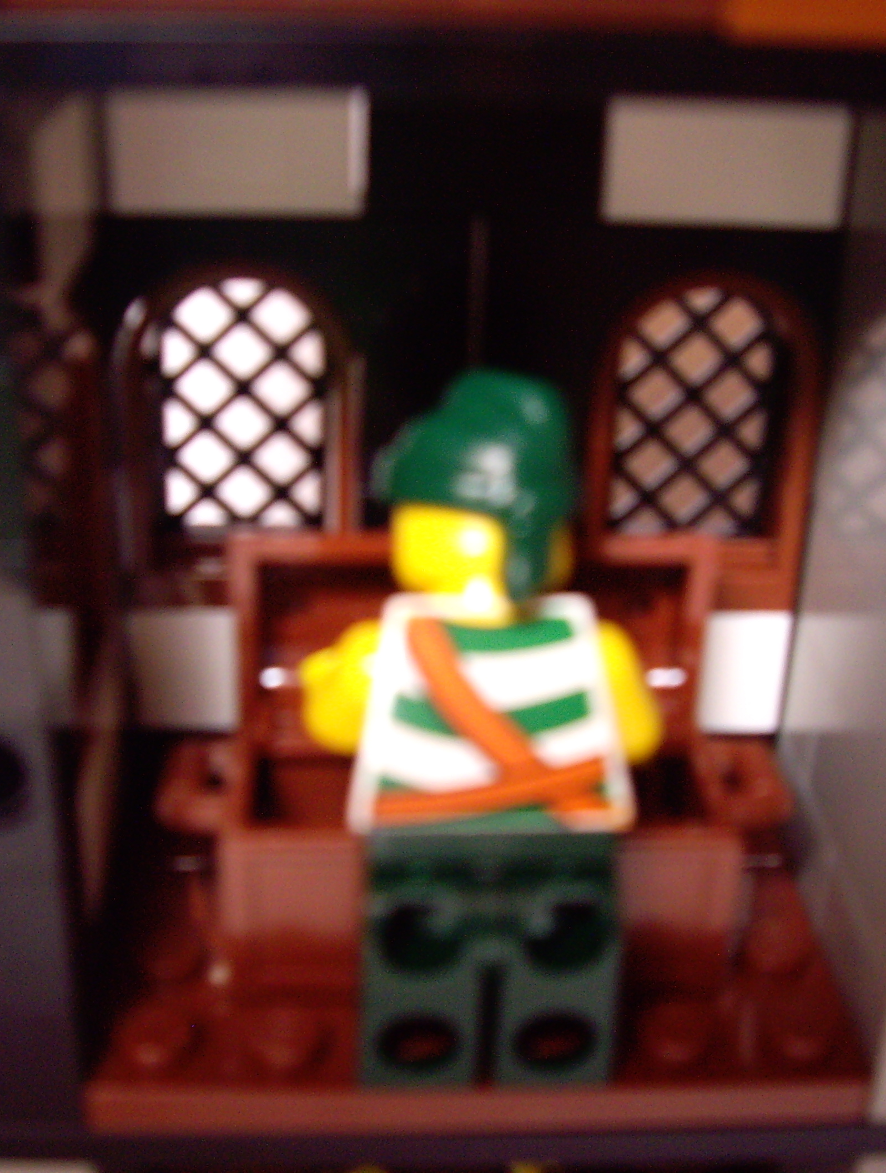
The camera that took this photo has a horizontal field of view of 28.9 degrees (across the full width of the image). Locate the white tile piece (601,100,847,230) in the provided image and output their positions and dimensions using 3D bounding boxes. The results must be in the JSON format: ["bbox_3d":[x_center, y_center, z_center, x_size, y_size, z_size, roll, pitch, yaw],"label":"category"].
[{"bbox_3d":[0.018,-0.030,0.115,0.016,0.010,0.008,0,26,-4],"label":"white tile piece"}]

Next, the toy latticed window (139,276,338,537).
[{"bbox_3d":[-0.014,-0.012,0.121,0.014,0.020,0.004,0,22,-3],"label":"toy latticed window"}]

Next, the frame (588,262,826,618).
[{"bbox_3d":[0.018,-0.011,0.124,0.016,0.026,0.008,0,26,-4],"label":"frame"}]

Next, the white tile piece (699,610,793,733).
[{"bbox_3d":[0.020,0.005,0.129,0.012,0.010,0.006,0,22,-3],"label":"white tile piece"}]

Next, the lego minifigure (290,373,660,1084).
[{"bbox_3d":[0.002,0.009,0.101,0.022,0.042,0.012,0,22,-3],"label":"lego minifigure"}]

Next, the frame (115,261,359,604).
[{"bbox_3d":[-0.014,-0.011,0.122,0.016,0.026,0.008,0,26,-4],"label":"frame"}]

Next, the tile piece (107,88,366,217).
[{"bbox_3d":[-0.014,-0.029,0.113,0.016,0.009,0.006,0,22,-3],"label":"tile piece"}]

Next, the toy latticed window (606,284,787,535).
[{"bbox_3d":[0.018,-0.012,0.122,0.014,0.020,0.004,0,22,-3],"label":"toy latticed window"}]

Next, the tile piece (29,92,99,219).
[{"bbox_3d":[-0.022,-0.024,0.100,0.004,0.009,0.013,0,22,-3],"label":"tile piece"}]

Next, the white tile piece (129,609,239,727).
[{"bbox_3d":[-0.015,0.004,0.130,0.016,0.010,0.008,0,26,-4],"label":"white tile piece"}]

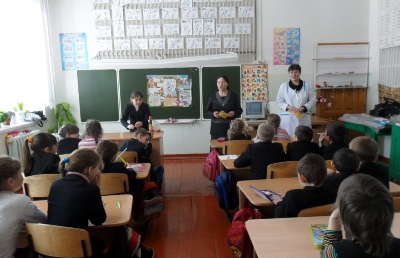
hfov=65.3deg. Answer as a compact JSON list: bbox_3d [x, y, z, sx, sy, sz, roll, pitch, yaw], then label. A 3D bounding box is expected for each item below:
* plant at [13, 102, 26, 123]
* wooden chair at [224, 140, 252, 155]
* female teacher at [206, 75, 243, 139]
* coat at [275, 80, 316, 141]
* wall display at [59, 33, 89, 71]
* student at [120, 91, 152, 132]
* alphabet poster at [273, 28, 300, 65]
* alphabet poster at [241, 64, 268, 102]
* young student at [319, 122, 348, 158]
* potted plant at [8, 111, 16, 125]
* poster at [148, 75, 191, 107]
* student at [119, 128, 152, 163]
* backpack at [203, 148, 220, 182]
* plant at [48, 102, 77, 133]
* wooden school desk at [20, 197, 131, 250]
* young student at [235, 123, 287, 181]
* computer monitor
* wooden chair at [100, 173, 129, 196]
[{"bbox_3d":[-2.711,-0.248,4.695,0.200,0.340,0.200,-2,8,-2],"label":"plant"},{"bbox_3d":[0.483,0.497,3.713,0.390,0.790,0.430,-2,8,-2],"label":"wooden chair"},{"bbox_3d":[0.422,-0.078,5.005,0.560,1.570,0.360,-1,8,3],"label":"female teacher"},{"bbox_3d":[1.488,-0.268,4.963,0.640,1.000,0.360,0,8,8],"label":"coat"},{"bbox_3d":[-2.270,-1.393,5.634,0.490,0.665,0.020,-2,9,-2],"label":"wall display"},{"bbox_3d":[-0.927,0.127,4.635,0.450,1.340,0.300,-2,8,-5],"label":"student"},{"bbox_3d":[1.596,-1.508,5.742,0.485,0.685,0.010,-2,8,-2],"label":"alphabet poster"},{"bbox_3d":[1.045,-0.878,5.928,0.500,0.690,0.010,-2,8,-2],"label":"alphabet poster"},{"bbox_3d":[1.306,0.438,3.178,0.390,1.010,0.560,-3,8,-14],"label":"young student"},{"bbox_3d":[-2.540,-0.139,4.220,0.110,0.200,0.110,-2,8,-2],"label":"potted plant"},{"bbox_3d":[-0.560,-0.707,5.880,0.820,0.605,0.010,-2,8,-2],"label":"poster"},{"bbox_3d":[-0.633,0.469,3.339,0.420,1.000,0.560,1,9,20],"label":"student"},{"bbox_3d":[0.127,0.469,4.009,0.190,0.410,0.290,-4,8,-16],"label":"backpack"},{"bbox_3d":[-2.279,-0.222,5.146,0.450,0.600,0.400,-2,8,-2],"label":"plant"},{"bbox_3d":[-1.081,0.844,2.087,1.200,0.615,0.500,-2,8,-2],"label":"wooden school desk"},{"bbox_3d":[0.621,0.480,3.111,0.480,1.100,0.620,-2,9,-2],"label":"young student"},{"bbox_3d":[0.972,-0.340,5.704,0.380,0.350,0.380,-2,8,-2],"label":"computer monitor"},{"bbox_3d":[-0.785,0.729,2.832,0.390,0.770,0.440,-2,9,-2],"label":"wooden chair"}]

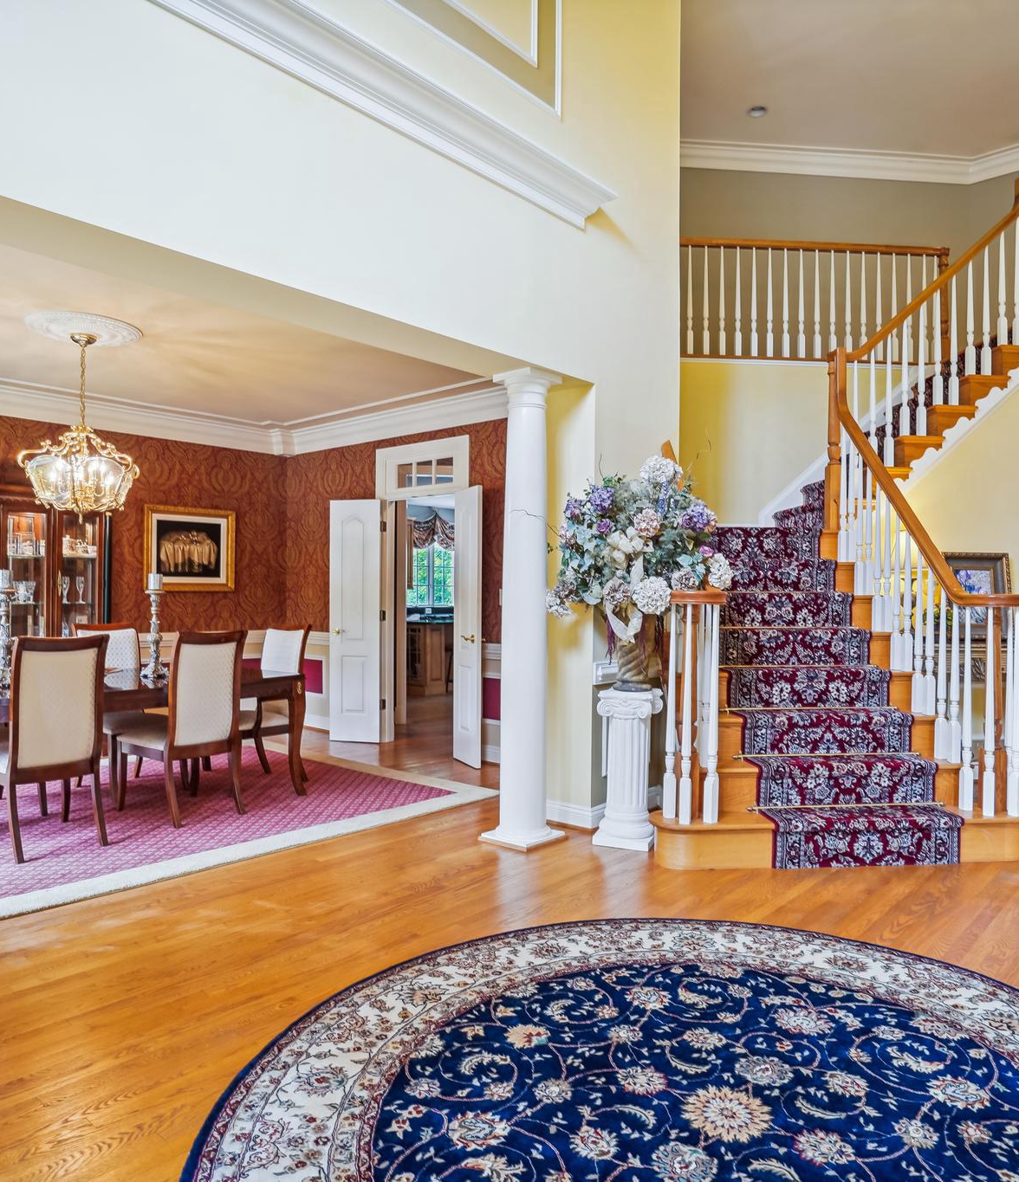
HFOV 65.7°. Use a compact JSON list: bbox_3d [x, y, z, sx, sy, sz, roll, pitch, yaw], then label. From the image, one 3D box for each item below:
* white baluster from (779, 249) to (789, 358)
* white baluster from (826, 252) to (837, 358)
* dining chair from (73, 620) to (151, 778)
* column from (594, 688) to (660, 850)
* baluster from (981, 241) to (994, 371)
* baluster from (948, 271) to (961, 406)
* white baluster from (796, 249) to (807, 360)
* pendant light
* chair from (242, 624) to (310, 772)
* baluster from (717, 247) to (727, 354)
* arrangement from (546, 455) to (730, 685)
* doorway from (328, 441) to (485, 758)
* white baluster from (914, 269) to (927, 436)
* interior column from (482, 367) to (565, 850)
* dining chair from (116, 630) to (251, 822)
[{"bbox_3d":[2.189,-2.281,6.255,0.043,0.867,0.043,0,0,-3],"label":"white baluster"},{"bbox_3d":[2.577,-2.278,6.288,0.043,0.867,0.043,0,0,-3],"label":"white baluster"},{"bbox_3d":[-2.439,0.737,5.043,0.660,1.060,0.500,1,1,41],"label":"dining chair"},{"bbox_3d":[0.605,0.888,4.030,0.285,0.765,0.285,0,0,23],"label":"column"},{"bbox_3d":[3.171,-1.861,5.229,0.043,0.860,0.043,1,1,39],"label":"baluster"},{"bbox_3d":[2.932,-1.656,5.196,0.043,0.860,0.043,1,1,39],"label":"baluster"},{"bbox_3d":[2.327,-2.293,6.274,0.038,0.870,0.038,0,1,-6],"label":"white baluster"},{"bbox_3d":[-2.402,-0.935,4.450,0.610,1.090,0.610,0,0,43],"label":"pendant light"},{"bbox_3d":[-1.700,0.745,5.150,0.580,1.030,0.620,0,0,42],"label":"chair"},{"bbox_3d":[1.678,-2.295,6.207,0.038,0.870,0.038,0,1,-6],"label":"baluster"},{"bbox_3d":[0.658,-0.080,3.980,0.870,1.160,0.700,0,0,18],"label":"arrangement"},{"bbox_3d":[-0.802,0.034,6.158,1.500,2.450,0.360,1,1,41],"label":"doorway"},{"bbox_3d":[2.590,-1.390,4.960,0.041,0.880,0.041,0,0,-9],"label":"white baluster"},{"bbox_3d":[0.083,0.073,4.069,0.290,2.390,0.290,1,0,-45],"label":"interior column"},{"bbox_3d":[-1.816,0.726,4.436,0.610,1.030,0.500,0,0,40],"label":"dining chair"}]

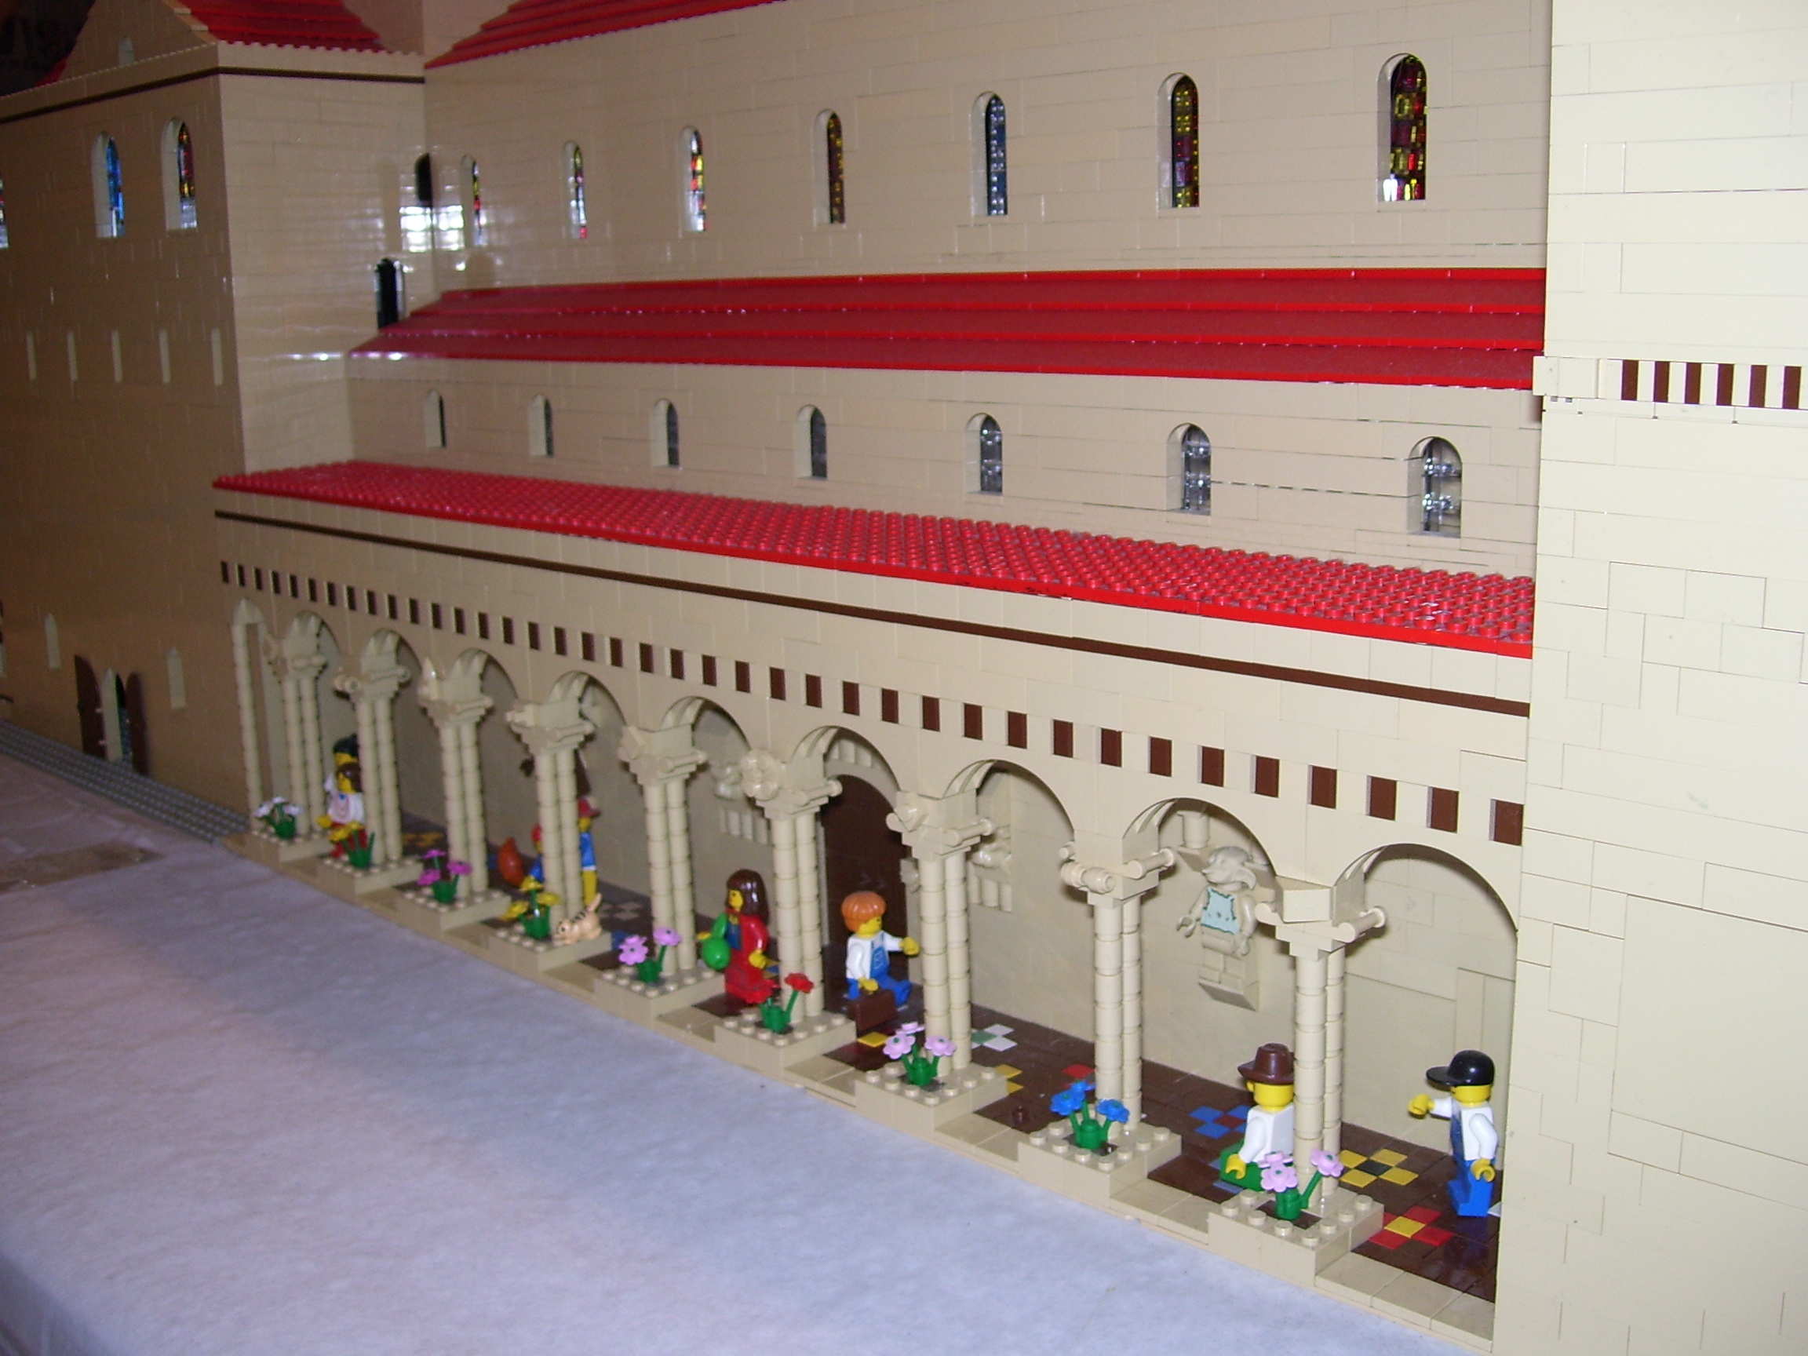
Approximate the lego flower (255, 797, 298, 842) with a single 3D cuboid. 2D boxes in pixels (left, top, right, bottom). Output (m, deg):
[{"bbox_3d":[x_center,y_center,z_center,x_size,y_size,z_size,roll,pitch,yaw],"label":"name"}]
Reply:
[{"bbox_3d":[-0.270,0.060,0.816,0.019,0.019,0.018,10,19,43],"label":"lego flower"}]

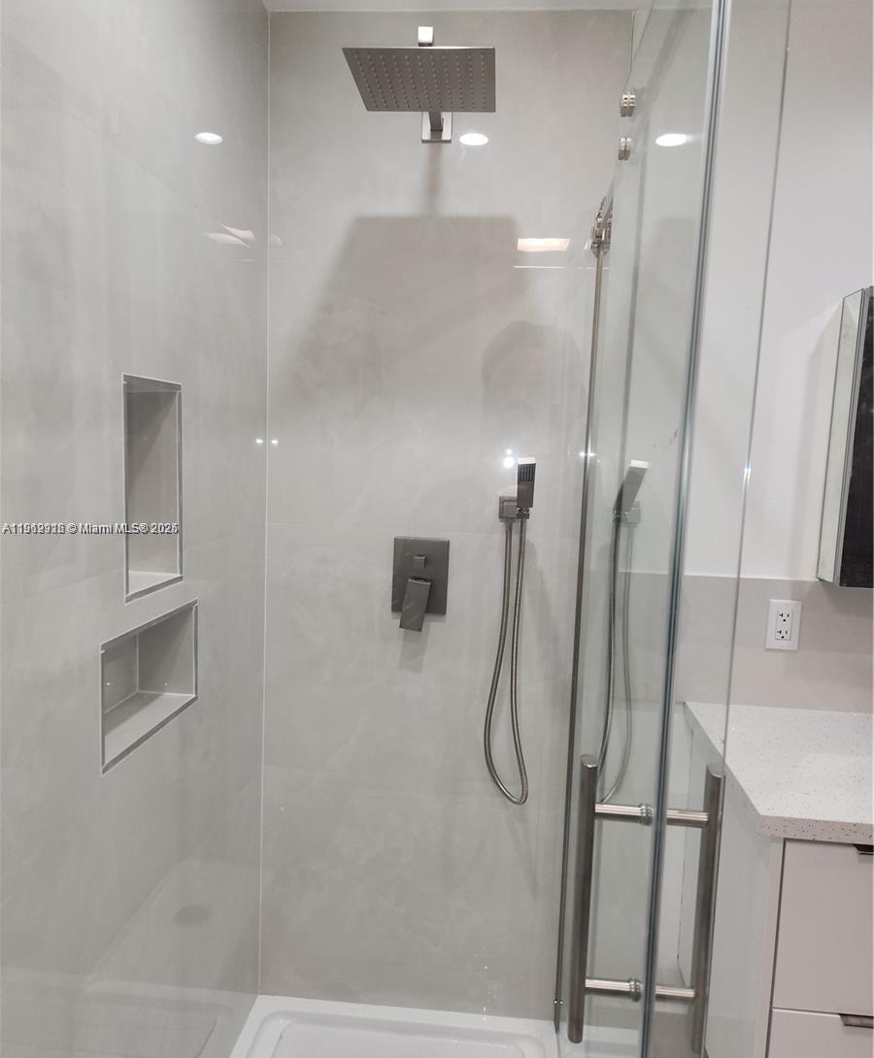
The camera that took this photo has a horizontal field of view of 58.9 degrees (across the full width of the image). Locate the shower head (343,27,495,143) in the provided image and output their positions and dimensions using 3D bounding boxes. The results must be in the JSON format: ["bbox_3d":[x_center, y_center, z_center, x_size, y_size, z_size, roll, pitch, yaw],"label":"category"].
[{"bbox_3d":[-0.013,-0.869,1.495,0.254,0.092,0.433,3,6,5],"label":"shower head"}]

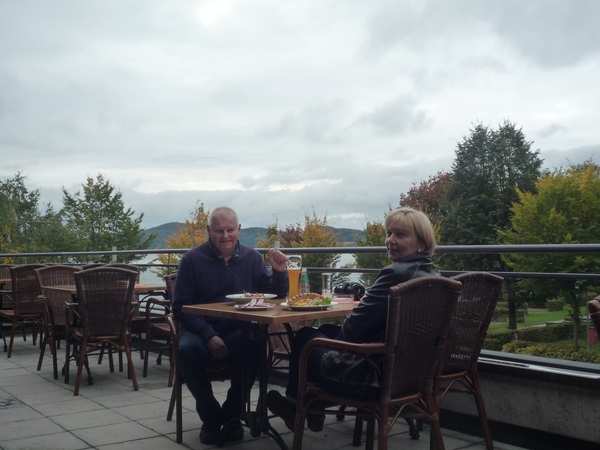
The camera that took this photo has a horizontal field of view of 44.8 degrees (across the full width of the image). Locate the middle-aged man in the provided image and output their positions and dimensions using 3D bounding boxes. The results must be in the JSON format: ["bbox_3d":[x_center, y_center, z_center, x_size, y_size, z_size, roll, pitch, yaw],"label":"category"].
[{"bbox_3d":[-0.397,0.516,4.137,0.660,1.290,0.700,-1,-2,-13],"label":"middle-aged man"}]

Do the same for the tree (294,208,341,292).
[{"bbox_3d":[1.043,2.243,46.000,3.200,6.300,3.200,-1,-2,0],"label":"tree"}]

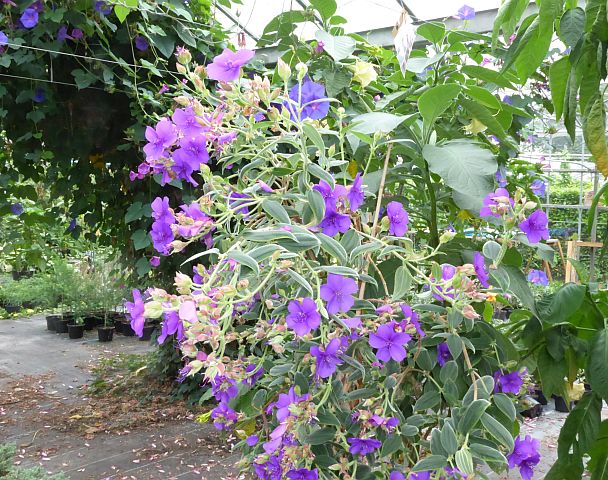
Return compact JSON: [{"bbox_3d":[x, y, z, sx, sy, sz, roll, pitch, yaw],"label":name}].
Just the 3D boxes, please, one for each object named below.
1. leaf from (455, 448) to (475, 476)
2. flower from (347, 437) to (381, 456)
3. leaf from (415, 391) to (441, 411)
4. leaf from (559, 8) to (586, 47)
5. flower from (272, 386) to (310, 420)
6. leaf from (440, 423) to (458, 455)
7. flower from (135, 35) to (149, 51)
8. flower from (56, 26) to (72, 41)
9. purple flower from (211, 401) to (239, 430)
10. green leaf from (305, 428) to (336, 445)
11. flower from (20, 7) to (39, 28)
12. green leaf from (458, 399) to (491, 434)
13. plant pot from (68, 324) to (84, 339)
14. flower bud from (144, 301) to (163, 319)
[{"bbox_3d":[0.298,0.413,1.200,0.036,0.054,0.018,1,-12,9],"label":"leaf"},{"bbox_3d":[0.121,0.421,1.320,0.070,0.062,0.033,0,34,3],"label":"flower"},{"bbox_3d":[0.272,0.353,1.420,0.059,0.044,0.035,0,3,0],"label":"leaf"},{"bbox_3d":[0.643,-0.504,1.550,0.067,0.105,0.030,2,12,18],"label":"leaf"},{"bbox_3d":[-0.025,0.303,1.200,0.070,0.062,0.040,3,-5,31],"label":"flower"},{"bbox_3d":[0.270,0.368,1.200,0.033,0.060,0.015,1,-17,6],"label":"leaf"},{"bbox_3d":[-0.879,-1.067,3.500,0.070,0.070,0.050,-1,18,-12],"label":"flower"},{"bbox_3d":[-1.295,-1.115,3.500,0.065,0.078,0.072,13,0,-19],"label":"flower"},{"bbox_3d":[-0.160,0.355,1.300,0.056,0.056,0.040,1,9,12],"label":"purple flower"},{"bbox_3d":[0.036,0.404,1.330,0.068,0.035,0.040,0,3,0],"label":"green leaf"},{"bbox_3d":[-1.273,-1.032,3.000,0.083,0.095,0.055,-2,12,-18],"label":"flower"},{"bbox_3d":[0.356,0.368,1.350,0.067,0.075,0.040,1,3,11],"label":"green leaf"},{"bbox_3d":[-2.285,0.919,6.500,0.173,0.137,0.173,0,4,0],"label":"plant pot"},{"bbox_3d":[-0.256,0.118,1.100,0.028,0.031,0.028,0,5,-6],"label":"flower bud"}]

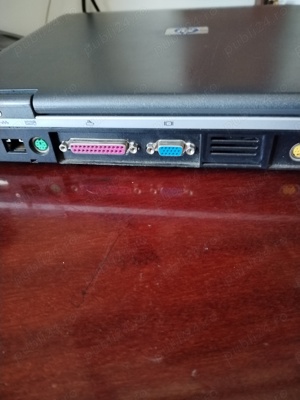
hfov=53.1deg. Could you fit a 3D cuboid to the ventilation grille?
[{"bbox_3d":[0.049,-0.030,0.180,0.034,0.021,0.005,3,39,9],"label":"ventilation grille"}]

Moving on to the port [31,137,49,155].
[{"bbox_3d":[-0.073,-0.037,0.200,0.012,0.012,0.005,3,39,9],"label":"port"}]

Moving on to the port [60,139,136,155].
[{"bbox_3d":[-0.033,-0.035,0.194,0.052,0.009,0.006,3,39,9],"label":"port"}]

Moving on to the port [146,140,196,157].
[{"bbox_3d":[0.013,-0.032,0.187,0.030,0.009,0.006,3,39,9],"label":"port"}]

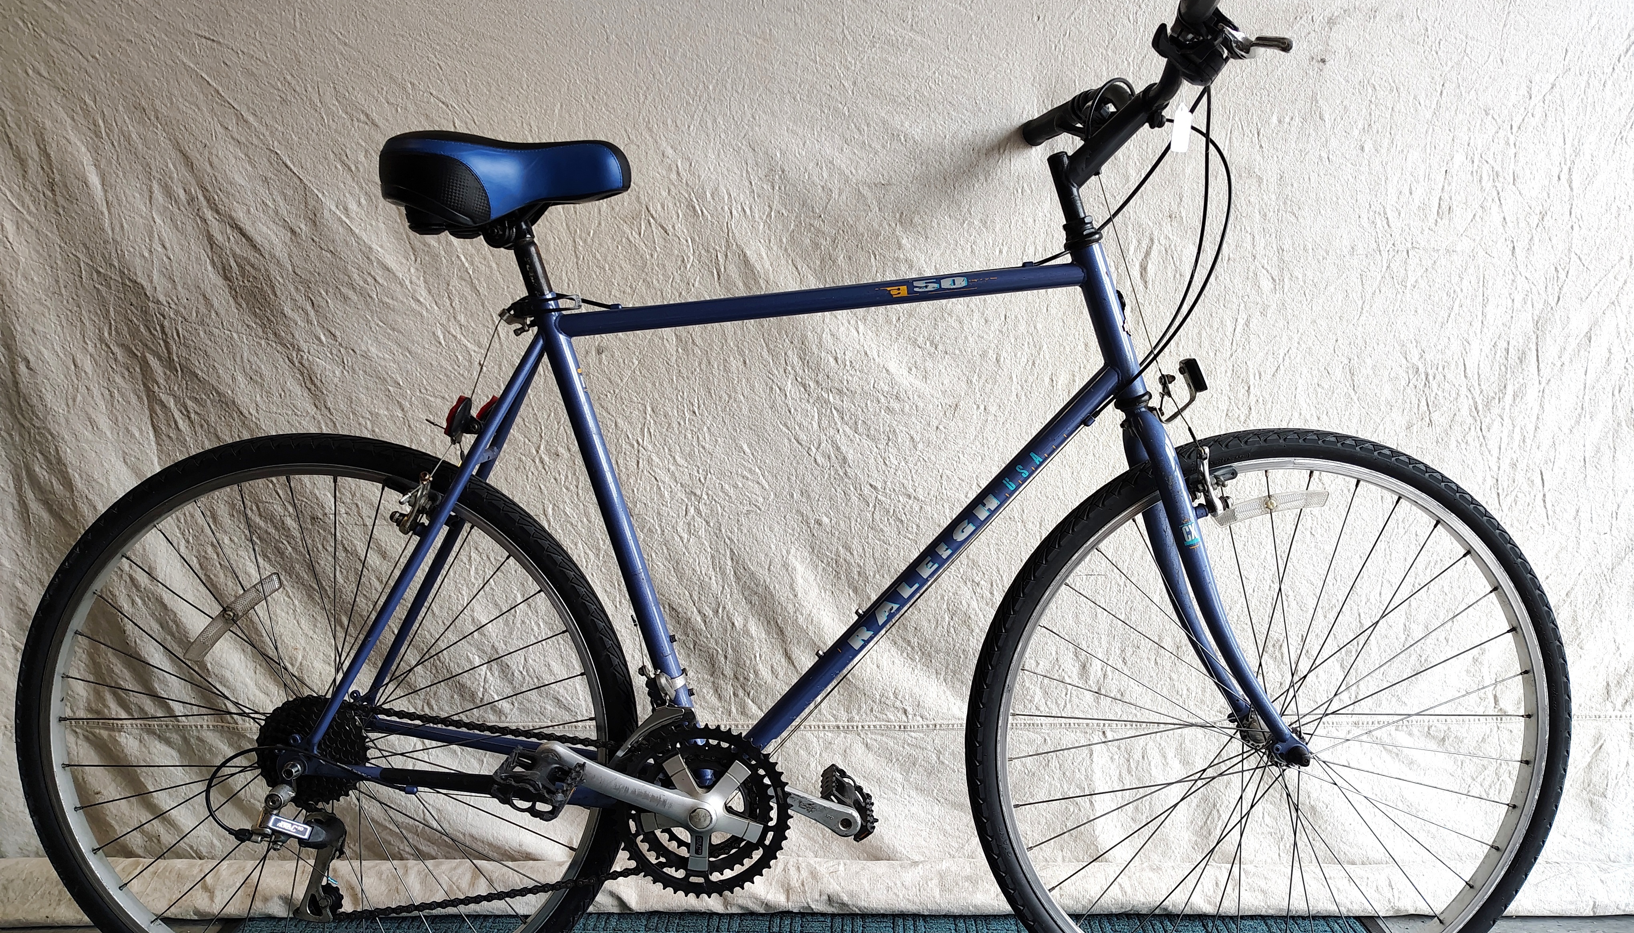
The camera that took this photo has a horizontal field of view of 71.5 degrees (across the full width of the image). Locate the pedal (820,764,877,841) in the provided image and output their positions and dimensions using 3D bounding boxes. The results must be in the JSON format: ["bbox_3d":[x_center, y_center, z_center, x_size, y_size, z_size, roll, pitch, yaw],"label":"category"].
[{"bbox_3d":[0.040,0.418,1.417,0.027,0.074,0.090,-38,4,4],"label":"pedal"}]

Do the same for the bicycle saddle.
[{"bbox_3d":[-0.324,-0.298,1.216,0.258,0.110,0.200,0,5,1],"label":"bicycle saddle"}]

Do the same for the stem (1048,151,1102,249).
[{"bbox_3d":[0.273,-0.284,1.211,0.044,0.102,0.041,-19,5,-2],"label":"stem"}]

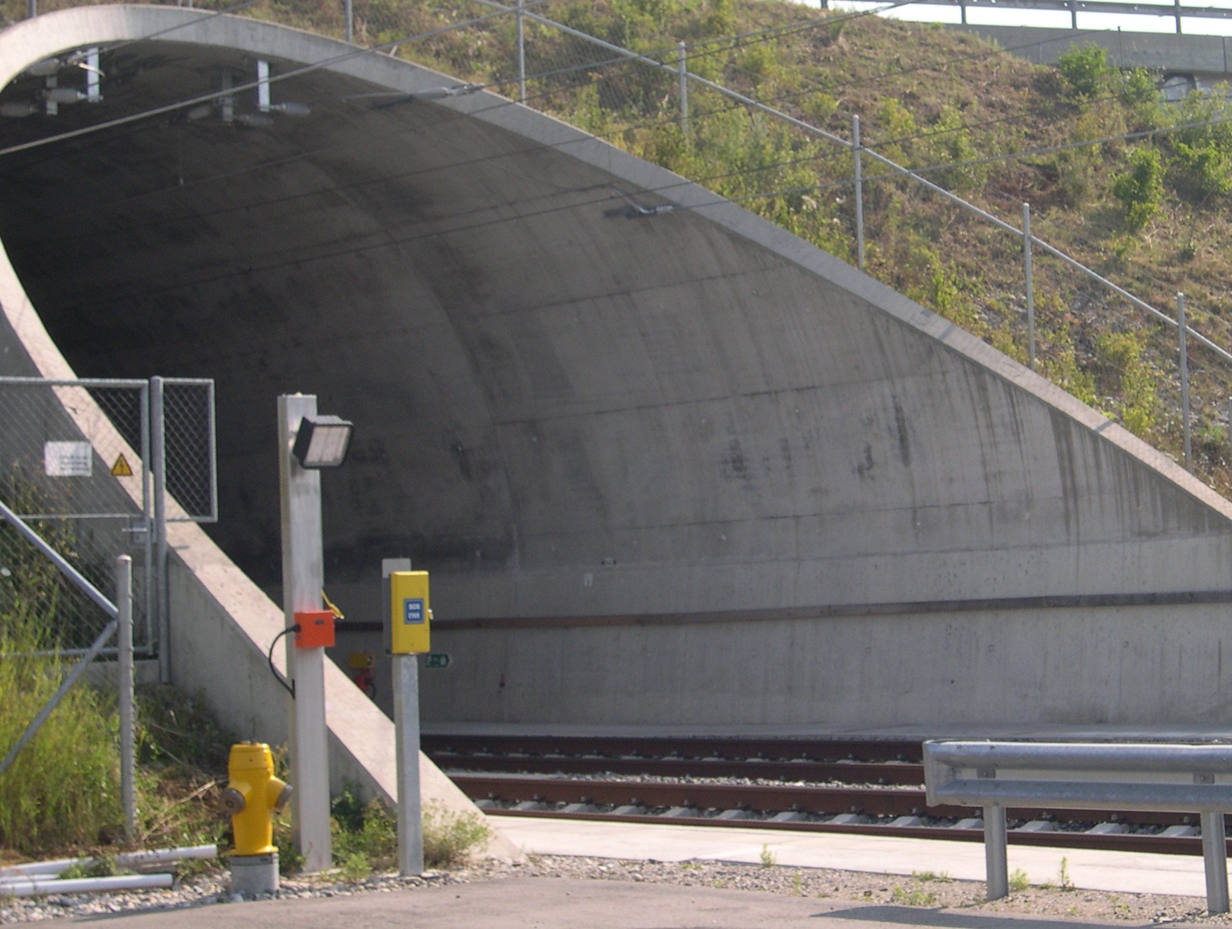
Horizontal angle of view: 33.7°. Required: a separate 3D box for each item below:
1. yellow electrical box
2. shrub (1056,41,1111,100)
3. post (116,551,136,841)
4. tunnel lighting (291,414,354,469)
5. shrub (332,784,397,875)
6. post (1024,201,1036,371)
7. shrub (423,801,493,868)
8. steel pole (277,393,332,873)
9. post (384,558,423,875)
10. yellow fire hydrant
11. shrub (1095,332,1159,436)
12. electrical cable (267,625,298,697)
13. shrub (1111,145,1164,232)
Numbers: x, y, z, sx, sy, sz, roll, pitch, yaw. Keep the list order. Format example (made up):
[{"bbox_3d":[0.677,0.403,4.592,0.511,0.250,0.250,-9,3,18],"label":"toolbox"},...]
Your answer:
[{"bbox_3d":[-1.125,0.812,11.150,0.188,0.450,0.108,0,-3,-29],"label":"yellow electrical box"},{"bbox_3d":[9.696,-8.135,42.000,1.100,1.100,1.000,-3,-3,11],"label":"shrub"},{"bbox_3d":[-2.976,1.426,12.345,0.080,1.764,0.080,-1,-3,-15],"label":"post"},{"bbox_3d":[-1.728,-0.128,12.000,0.265,0.275,0.140,-2,29,-40],"label":"tunnel lighting"},{"bbox_3d":[-1.517,2.199,12.250,0.380,0.530,0.380,-2,-3,-6],"label":"shrub"},{"bbox_3d":[5.089,-2.173,25.054,0.062,2.101,0.062,-4,-4,37],"label":"post"},{"bbox_3d":[-0.954,2.230,12.250,0.400,0.370,0.360,-2,-3,-6],"label":"shrub"},{"bbox_3d":[-1.786,0.965,11.669,0.172,2.712,0.172,-1,-3,-25],"label":"steel pole"},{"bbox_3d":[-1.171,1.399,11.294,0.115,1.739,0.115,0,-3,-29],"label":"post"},{"bbox_3d":[-2.028,1.993,11.450,0.390,0.830,0.310,-1,-3,-25],"label":"yellow fire hydrant"},{"bbox_3d":[6.425,-1.018,25.600,0.760,1.280,0.750,-3,-3,11],"label":"shrub"},{"bbox_3d":[-1.871,1.106,11.420,0.155,0.400,0.090,-1,-3,-26],"label":"electrical cable"},{"bbox_3d":[8.334,-4.409,32.500,0.800,1.300,0.750,-3,-3,10],"label":"shrub"}]

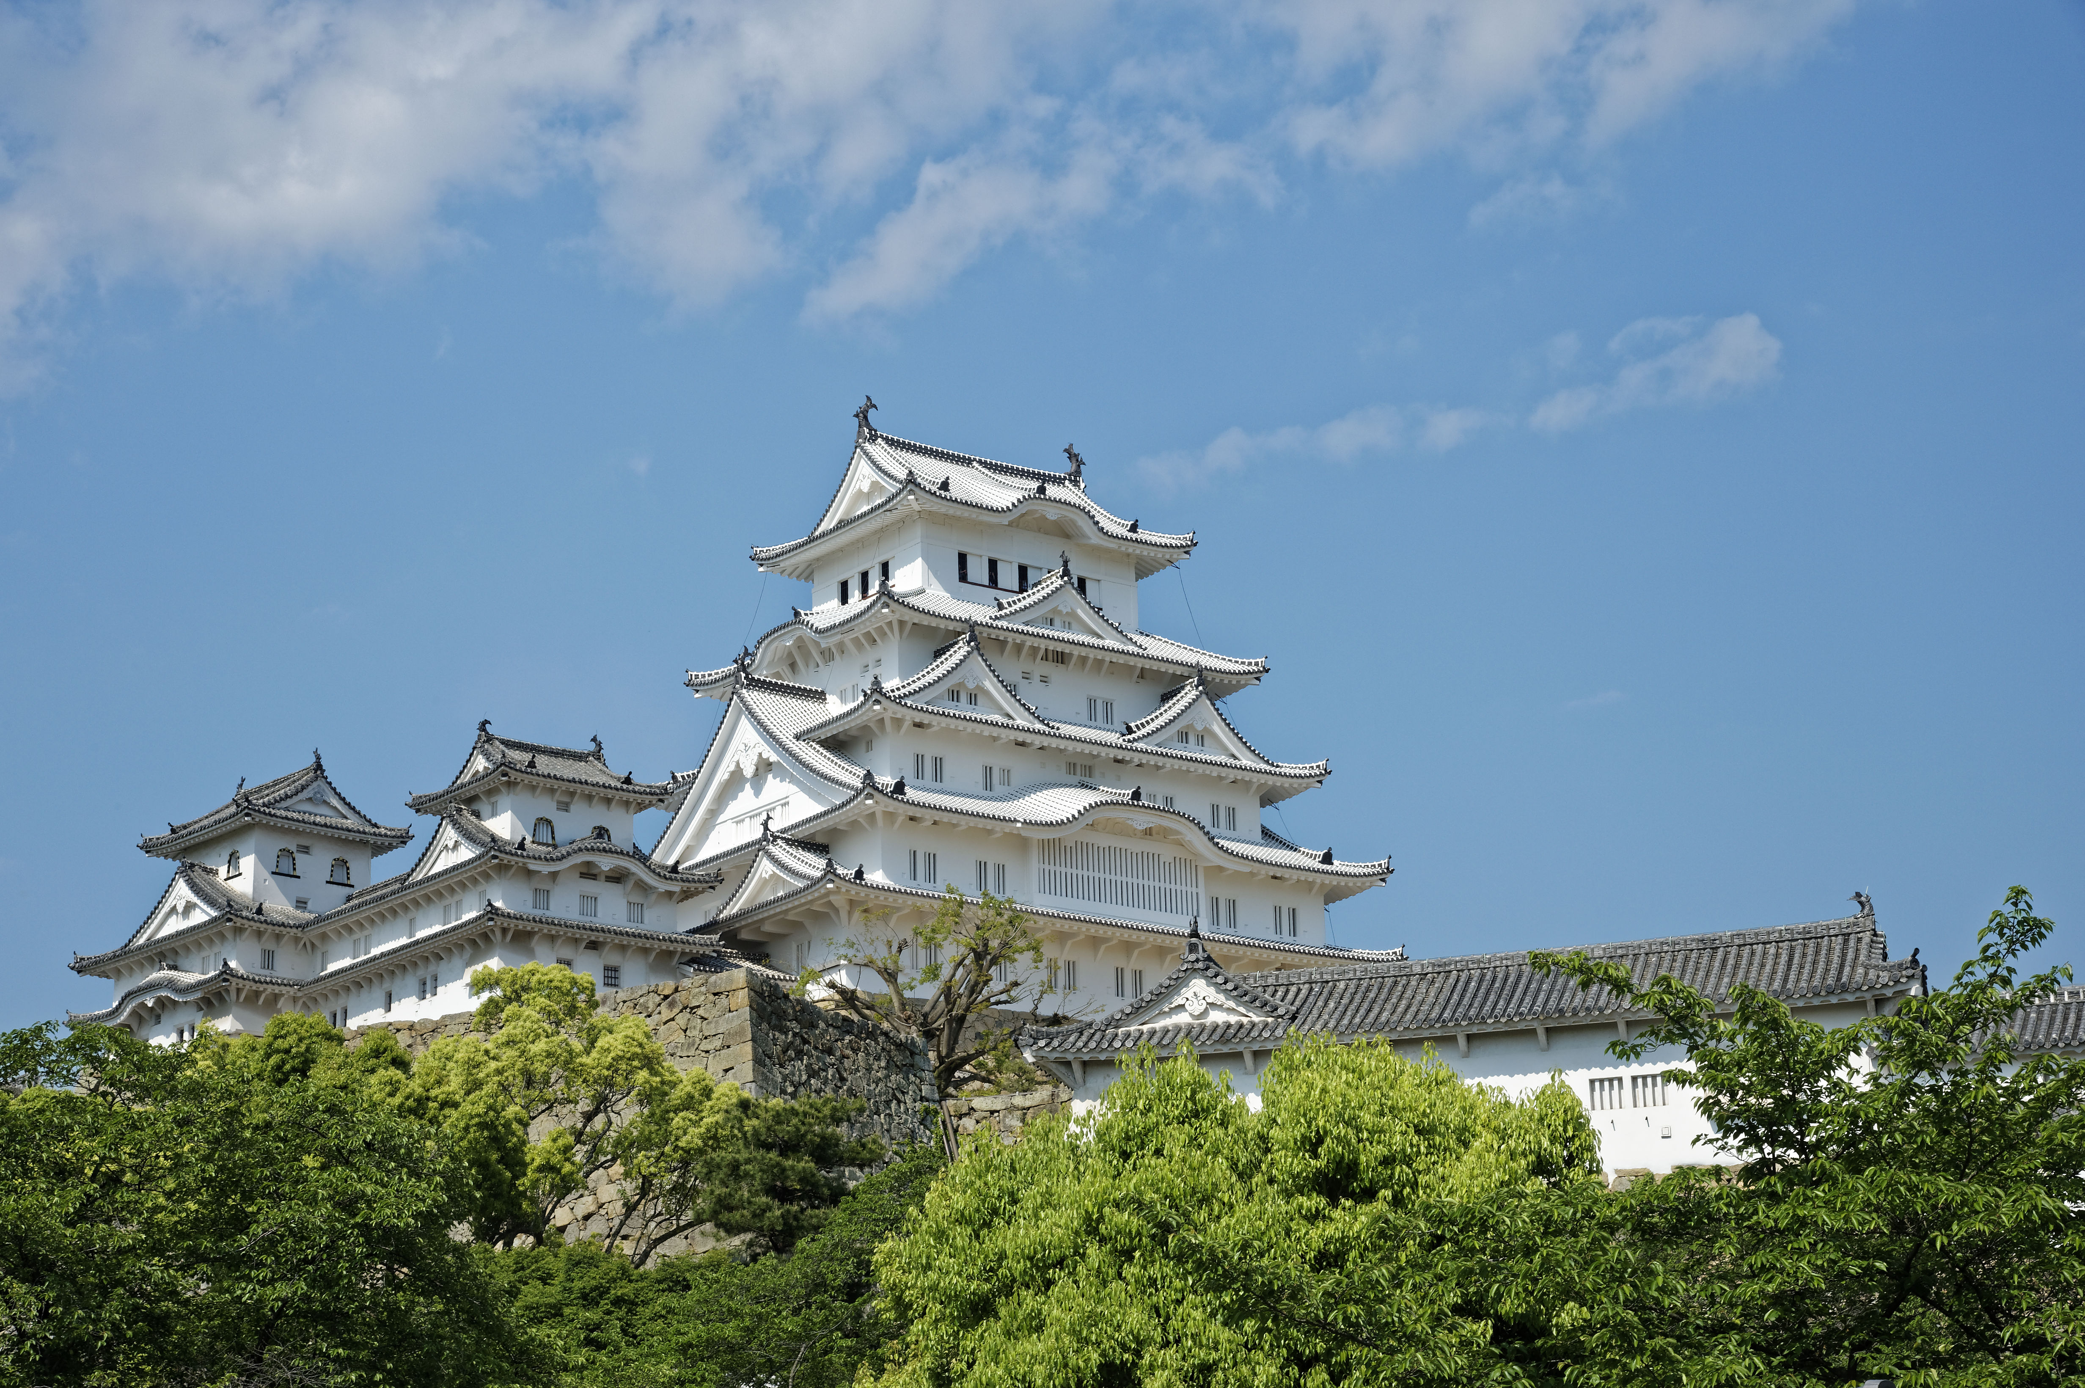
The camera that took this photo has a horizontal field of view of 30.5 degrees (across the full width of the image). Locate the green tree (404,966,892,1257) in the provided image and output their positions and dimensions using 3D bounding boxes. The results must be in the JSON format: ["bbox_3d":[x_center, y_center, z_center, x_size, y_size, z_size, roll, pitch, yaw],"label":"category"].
[{"bbox_3d":[-14.800,15.630,141.590,17.500,11.300,11.000,1,-15,-6],"label":"green tree"}]

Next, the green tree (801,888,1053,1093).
[{"bbox_3d":[-4.600,11.670,157.080,10.200,8.400,8.500,0,-14,-2],"label":"green tree"}]

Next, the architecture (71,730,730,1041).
[{"bbox_3d":[-32.900,9.790,194.950,16.500,17.500,41.000,10,-18,-34],"label":"architecture"}]

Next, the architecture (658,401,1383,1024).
[{"bbox_3d":[-3.120,2.160,196.210,33.800,33.200,26.500,10,-18,-34],"label":"architecture"}]

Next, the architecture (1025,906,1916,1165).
[{"bbox_3d":[10.100,8.510,88.490,20.200,6.300,6.800,-5,-15,20],"label":"architecture"}]

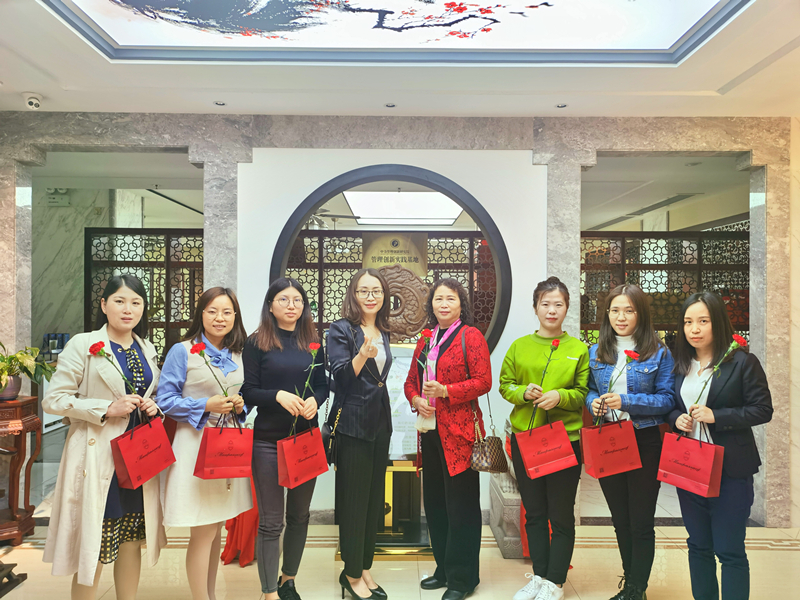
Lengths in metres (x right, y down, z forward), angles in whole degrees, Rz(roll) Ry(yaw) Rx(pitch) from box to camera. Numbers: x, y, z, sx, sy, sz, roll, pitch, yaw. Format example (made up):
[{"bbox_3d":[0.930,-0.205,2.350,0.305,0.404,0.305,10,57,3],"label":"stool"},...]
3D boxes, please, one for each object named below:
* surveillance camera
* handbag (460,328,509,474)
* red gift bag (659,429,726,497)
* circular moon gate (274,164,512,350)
[{"bbox_3d":[-2.280,-1.221,3.876,0.120,0.090,0.120,0,0,-37],"label":"surveillance camera"},{"bbox_3d":[0.449,0.518,3.280,0.160,0.740,0.240,0,0,28],"label":"handbag"},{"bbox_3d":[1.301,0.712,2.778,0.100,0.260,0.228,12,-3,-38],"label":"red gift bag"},{"bbox_3d":[-0.058,-0.098,4.270,1.625,1.625,0.200,0,0,0],"label":"circular moon gate"}]

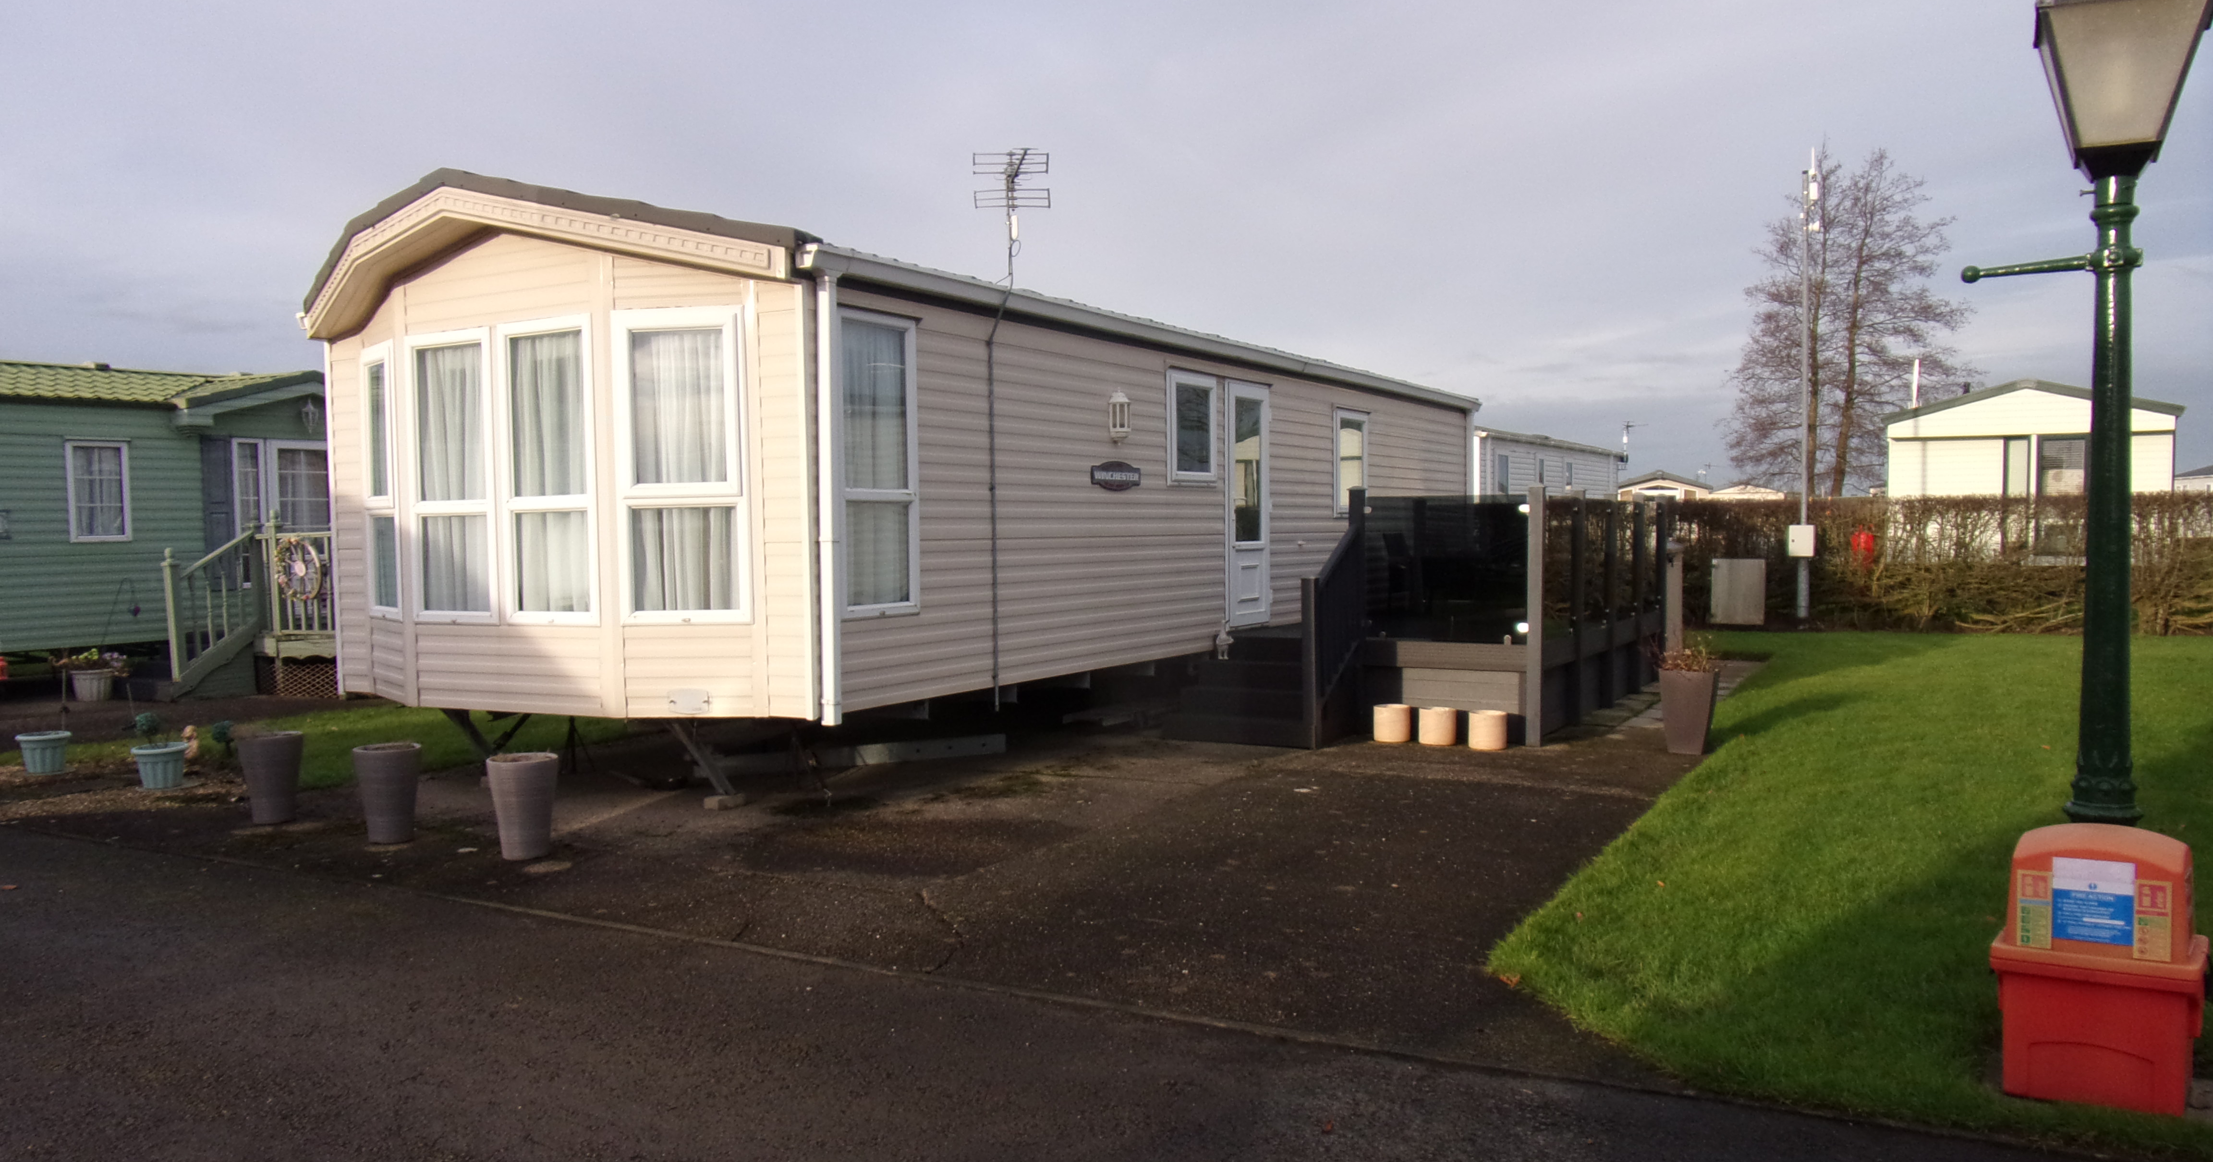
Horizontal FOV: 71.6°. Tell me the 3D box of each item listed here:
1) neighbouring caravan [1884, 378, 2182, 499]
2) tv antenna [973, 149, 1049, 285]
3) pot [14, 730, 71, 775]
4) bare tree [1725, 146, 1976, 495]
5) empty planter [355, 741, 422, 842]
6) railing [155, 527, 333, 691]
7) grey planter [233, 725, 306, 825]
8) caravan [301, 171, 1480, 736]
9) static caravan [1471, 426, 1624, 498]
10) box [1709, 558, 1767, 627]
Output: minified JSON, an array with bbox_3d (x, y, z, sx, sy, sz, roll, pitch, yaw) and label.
[{"bbox_3d":[16.257,-1.673,27.324,3.750,3.050,10.500,1,3,30],"label":"neighbouring caravan"},{"bbox_3d":[-0.507,-2.036,8.359,0.420,0.770,0.800,-2,2,-9],"label":"tv antenna"},{"bbox_3d":[-6.953,1.131,10.041,0.308,0.235,0.308,0,2,29],"label":"pot"},{"bbox_3d":[21.744,-6.604,44.877,6.644,12.250,6.644,0,2,29],"label":"bare tree"},{"bbox_3d":[-3.459,1.018,7.377,0.299,0.455,0.299,0,2,29],"label":"empty planter"},{"bbox_3d":[-7.310,0.200,13.200,1.450,1.580,0.950,1,3,30],"label":"railing"},{"bbox_3d":[-4.398,1.030,8.090,0.320,0.460,0.320,-1,2,0],"label":"grey planter"},{"bbox_3d":[-0.352,-0.794,13.032,3.920,3.030,11.950,0,2,29],"label":"caravan"},{"bbox_3d":[7.085,-1.492,30.151,3.750,3.050,10.600,1,3,30],"label":"static caravan"},{"bbox_3d":[8.063,0.124,19.547,0.640,0.830,0.360,1,3,30],"label":"box"}]

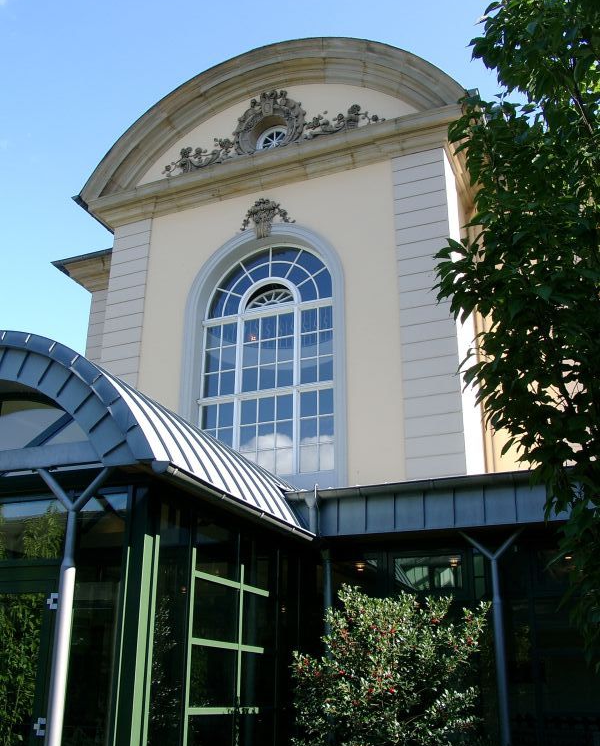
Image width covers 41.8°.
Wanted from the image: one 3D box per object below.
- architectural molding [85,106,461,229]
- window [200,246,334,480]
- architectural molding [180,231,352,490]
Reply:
[{"bbox_3d":[-1.007,-5.022,19.853,10.481,0.711,0.689,-8,-22,22],"label":"architectural molding"},{"bbox_3d":[-0.743,-0.296,18.752,3.595,6.196,0.268,-8,-22,22],"label":"window"},{"bbox_3d":[-0.886,-0.461,18.480,4.238,6.847,0.344,-8,-22,22],"label":"architectural molding"}]

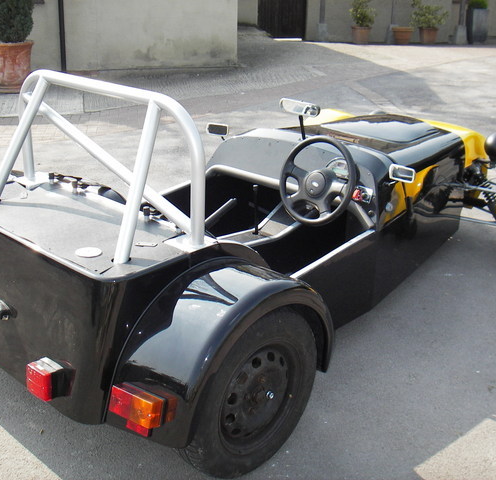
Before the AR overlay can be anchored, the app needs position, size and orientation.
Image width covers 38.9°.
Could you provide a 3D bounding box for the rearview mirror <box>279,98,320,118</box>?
[{"bbox_3d":[0.248,-0.620,3.296,0.215,0.056,0.034,21,28,37],"label":"rearview mirror"}]

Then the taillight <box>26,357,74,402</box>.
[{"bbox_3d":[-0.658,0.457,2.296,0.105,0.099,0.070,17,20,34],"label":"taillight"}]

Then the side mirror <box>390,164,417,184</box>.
[{"bbox_3d":[0.673,-0.287,3.020,0.112,0.064,0.037,17,30,38],"label":"side mirror"}]

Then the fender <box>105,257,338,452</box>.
[{"bbox_3d":[-0.066,0.334,2.307,0.291,0.446,0.781,20,30,40],"label":"fender"}]

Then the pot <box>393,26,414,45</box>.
[{"bbox_3d":[2.938,-3.844,13.245,0.407,0.289,0.407,0,22,0],"label":"pot"}]

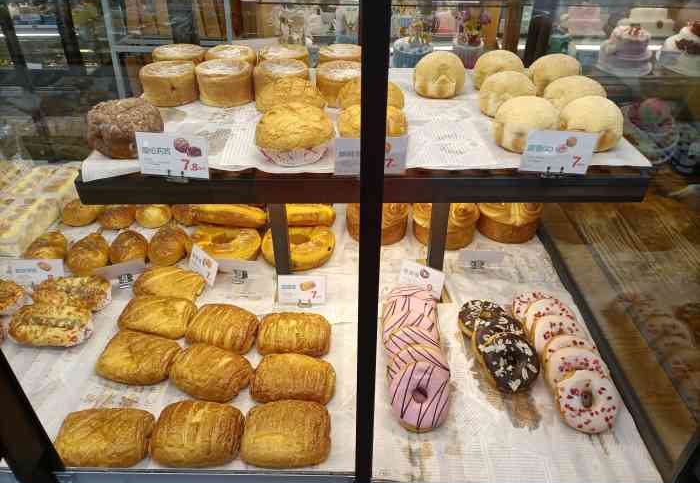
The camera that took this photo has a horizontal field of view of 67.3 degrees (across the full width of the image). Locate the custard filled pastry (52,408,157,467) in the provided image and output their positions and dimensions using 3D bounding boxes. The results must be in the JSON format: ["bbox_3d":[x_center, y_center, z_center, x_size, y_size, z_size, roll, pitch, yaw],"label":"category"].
[{"bbox_3d":[-0.334,0.263,0.716,0.123,0.041,0.086,0,34,3],"label":"custard filled pastry"}]

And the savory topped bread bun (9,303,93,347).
[{"bbox_3d":[-0.470,0.132,0.829,0.114,0.045,0.078,-2,34,-3],"label":"savory topped bread bun"}]

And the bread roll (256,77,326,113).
[{"bbox_3d":[-0.090,-0.211,0.805,0.108,0.068,0.108,0,34,0],"label":"bread roll"}]

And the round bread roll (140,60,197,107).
[{"bbox_3d":[-0.309,-0.272,0.906,0.091,0.054,0.091,0,34,0],"label":"round bread roll"}]

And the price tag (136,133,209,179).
[{"bbox_3d":[-0.209,-0.102,0.626,0.082,0.053,0.004,4,32,-3],"label":"price tag"}]

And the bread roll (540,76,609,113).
[{"bbox_3d":[0.345,-0.213,0.806,0.089,0.074,0.089,1,34,1],"label":"bread roll"}]

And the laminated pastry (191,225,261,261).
[{"bbox_3d":[-0.260,0.002,1.076,0.152,0.039,0.118,0,35,1],"label":"laminated pastry"}]

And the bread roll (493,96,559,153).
[{"bbox_3d":[0.246,-0.163,0.733,0.088,0.073,0.088,1,34,1],"label":"bread roll"}]

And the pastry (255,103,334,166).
[{"bbox_3d":[-0.069,-0.135,0.664,0.099,0.072,0.099,1,33,3],"label":"pastry"}]

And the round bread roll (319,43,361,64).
[{"bbox_3d":[-0.010,-0.333,0.989,0.096,0.057,0.096,0,34,3],"label":"round bread roll"}]

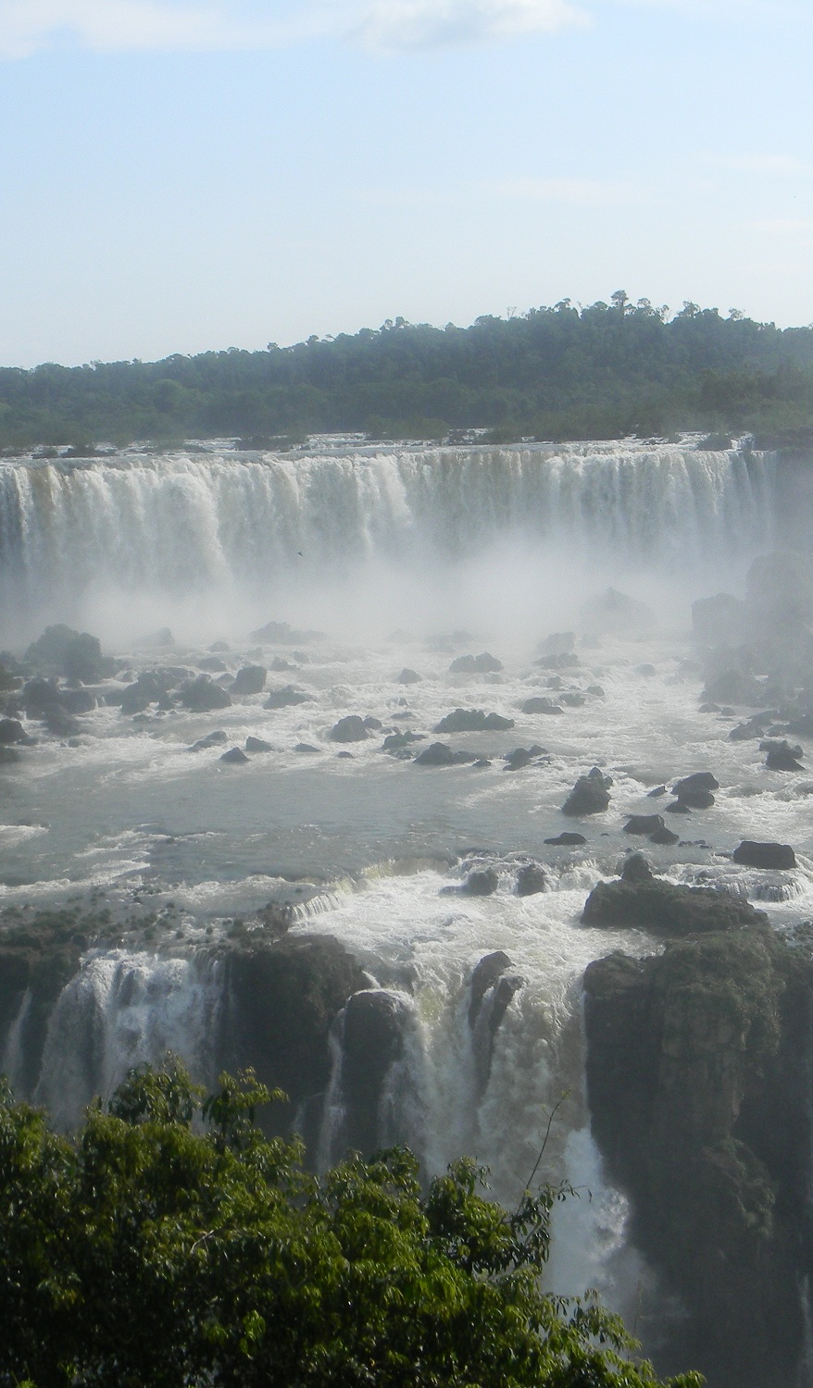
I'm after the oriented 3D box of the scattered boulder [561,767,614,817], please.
[{"bbox_3d":[16.080,8.810,195.000,4.700,3.900,4.200,0,8,0],"label":"scattered boulder"}]

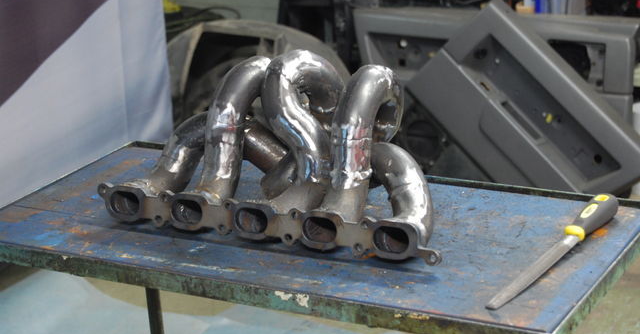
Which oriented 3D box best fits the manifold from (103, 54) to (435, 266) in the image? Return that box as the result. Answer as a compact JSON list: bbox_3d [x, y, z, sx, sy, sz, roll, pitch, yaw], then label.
[{"bbox_3d":[-0.021,-0.044,1.754,0.461,0.205,0.230,7,22,29],"label":"manifold"}]

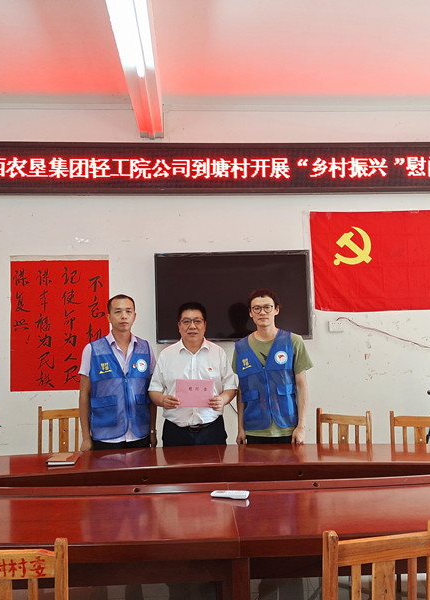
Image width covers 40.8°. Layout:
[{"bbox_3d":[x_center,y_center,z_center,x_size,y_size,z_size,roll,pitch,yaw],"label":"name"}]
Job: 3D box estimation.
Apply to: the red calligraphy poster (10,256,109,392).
[{"bbox_3d":[-1.197,0.185,4.471,0.756,1.044,0.010,-1,-2,-4],"label":"red calligraphy poster"}]

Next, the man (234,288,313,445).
[{"bbox_3d":[0.377,0.801,3.758,0.522,1.738,0.315,-1,-2,7],"label":"man"}]

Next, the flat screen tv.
[{"bbox_3d":[0.149,-0.022,4.577,1.235,0.710,0.070,-1,-3,-3],"label":"flat screen tv"}]

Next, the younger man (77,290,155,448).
[{"bbox_3d":[-0.620,0.811,3.636,0.500,1.700,0.310,0,-3,-17],"label":"younger man"}]

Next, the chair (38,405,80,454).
[{"bbox_3d":[-1.006,1.237,3.940,0.394,0.926,0.473,0,-2,-19],"label":"chair"}]

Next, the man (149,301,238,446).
[{"bbox_3d":[-0.134,0.826,3.591,0.570,1.650,0.420,-1,-3,-2],"label":"man"}]

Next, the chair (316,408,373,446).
[{"bbox_3d":[0.762,1.193,3.556,0.394,0.926,0.473,-2,-2,26],"label":"chair"}]

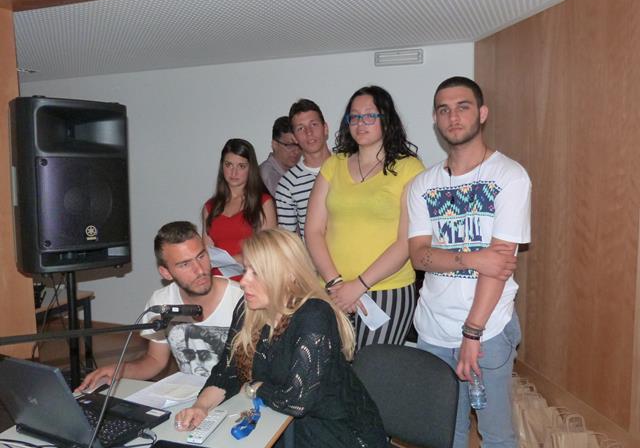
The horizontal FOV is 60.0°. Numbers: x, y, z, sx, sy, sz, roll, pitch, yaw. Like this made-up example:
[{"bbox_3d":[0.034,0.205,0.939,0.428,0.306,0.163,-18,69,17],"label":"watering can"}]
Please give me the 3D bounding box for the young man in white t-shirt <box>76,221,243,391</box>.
[{"bbox_3d":[-0.560,0.628,2.040,0.590,1.274,0.690,0,6,5],"label":"young man in white t-shirt"}]

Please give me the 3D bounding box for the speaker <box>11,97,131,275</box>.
[{"bbox_3d":[-1.014,-0.158,2.250,0.400,0.650,0.340,-5,7,-38],"label":"speaker"}]

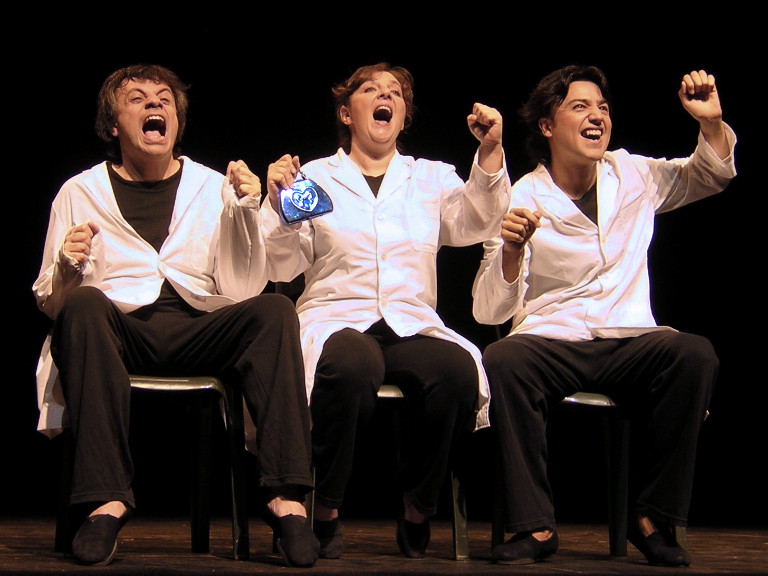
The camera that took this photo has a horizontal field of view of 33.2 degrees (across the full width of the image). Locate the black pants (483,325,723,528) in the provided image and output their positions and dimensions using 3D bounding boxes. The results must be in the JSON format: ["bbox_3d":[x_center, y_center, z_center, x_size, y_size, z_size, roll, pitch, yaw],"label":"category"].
[{"bbox_3d":[0.531,0.379,3.404,0.560,0.520,0.570,2,-9,-7],"label":"black pants"}]

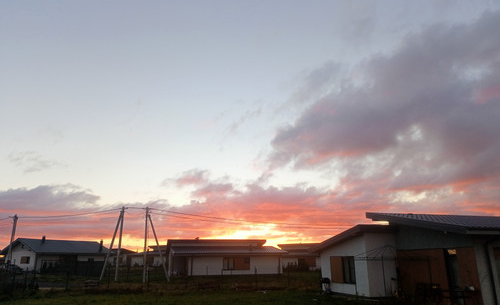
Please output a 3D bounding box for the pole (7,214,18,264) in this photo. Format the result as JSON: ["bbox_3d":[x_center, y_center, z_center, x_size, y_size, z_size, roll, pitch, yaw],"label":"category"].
[{"bbox_3d":[-28.854,11.244,48.975,0.320,7.350,0.320,8,-17,-29],"label":"pole"}]

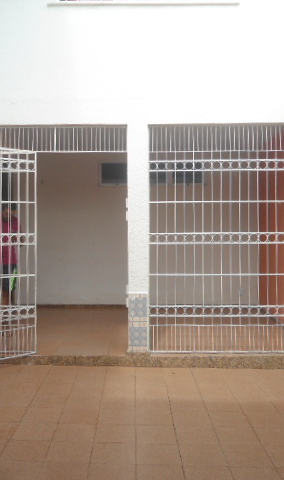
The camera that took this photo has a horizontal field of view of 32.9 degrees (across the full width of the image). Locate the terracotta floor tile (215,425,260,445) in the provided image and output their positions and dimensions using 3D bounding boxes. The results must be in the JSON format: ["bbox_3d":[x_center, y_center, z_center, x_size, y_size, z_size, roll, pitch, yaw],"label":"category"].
[{"bbox_3d":[0.710,1.461,3.571,0.300,0.012,0.300,2,2,-1],"label":"terracotta floor tile"}]

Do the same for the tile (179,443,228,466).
[{"bbox_3d":[0.418,1.474,3.287,0.300,0.012,0.300,1,2,-1],"label":"tile"}]

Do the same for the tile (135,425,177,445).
[{"bbox_3d":[0.105,1.418,3.506,0.295,0.010,0.295,1,2,-1],"label":"tile"}]

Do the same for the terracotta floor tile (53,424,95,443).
[{"bbox_3d":[-0.489,1.427,3.549,0.300,0.012,0.300,2,2,-1],"label":"terracotta floor tile"}]

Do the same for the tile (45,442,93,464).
[{"bbox_3d":[-0.479,1.413,3.201,0.295,0.010,0.295,1,2,-1],"label":"tile"}]

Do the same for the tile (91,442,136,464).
[{"bbox_3d":[-0.184,1.443,3.251,0.298,0.010,0.298,2,2,-1],"label":"tile"}]

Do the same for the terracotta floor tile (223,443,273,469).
[{"bbox_3d":[0.713,1.472,3.266,0.298,0.010,0.298,2,2,-1],"label":"terracotta floor tile"}]

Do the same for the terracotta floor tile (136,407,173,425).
[{"bbox_3d":[0.107,1.444,3.894,0.300,0.012,0.300,1,2,-1],"label":"terracotta floor tile"}]

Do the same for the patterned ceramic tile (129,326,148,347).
[{"bbox_3d":[-0.039,1.080,5.369,0.220,0.215,0.010,0,2,-1],"label":"patterned ceramic tile"}]

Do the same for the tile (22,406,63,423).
[{"bbox_3d":[-0.799,1.417,3.880,0.300,0.012,0.300,1,2,-1],"label":"tile"}]

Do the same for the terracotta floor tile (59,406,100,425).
[{"bbox_3d":[-0.494,1.415,3.850,0.300,0.012,0.300,2,2,-1],"label":"terracotta floor tile"}]

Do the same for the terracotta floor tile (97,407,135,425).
[{"bbox_3d":[-0.205,1.428,3.878,0.300,0.010,0.300,0,2,-1],"label":"terracotta floor tile"}]

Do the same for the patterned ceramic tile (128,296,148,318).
[{"bbox_3d":[-0.038,0.743,5.288,0.208,0.212,0.010,0,2,0],"label":"patterned ceramic tile"}]

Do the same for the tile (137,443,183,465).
[{"bbox_3d":[0.119,1.452,3.270,0.298,0.010,0.298,1,2,-1],"label":"tile"}]

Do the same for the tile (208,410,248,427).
[{"bbox_3d":[0.690,1.423,3.812,0.295,0.010,0.295,1,2,-1],"label":"tile"}]

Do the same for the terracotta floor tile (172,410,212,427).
[{"bbox_3d":[0.405,1.445,3.874,0.300,0.010,0.300,0,2,-1],"label":"terracotta floor tile"}]

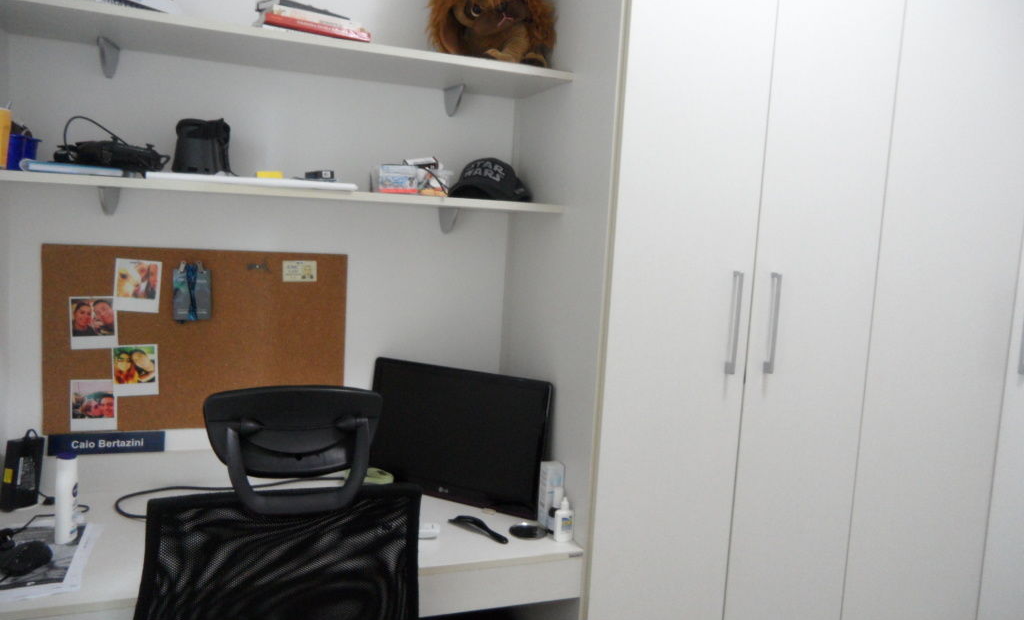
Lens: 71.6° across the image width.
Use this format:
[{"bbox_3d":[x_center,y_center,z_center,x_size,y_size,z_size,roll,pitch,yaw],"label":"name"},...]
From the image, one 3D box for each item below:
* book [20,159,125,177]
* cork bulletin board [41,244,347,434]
[{"bbox_3d":[-0.852,-0.274,1.424,0.162,0.015,0.230,1,6,-20],"label":"book"},{"bbox_3d":[-0.751,0.075,1.730,0.672,0.442,0.012,1,6,-20],"label":"cork bulletin board"}]

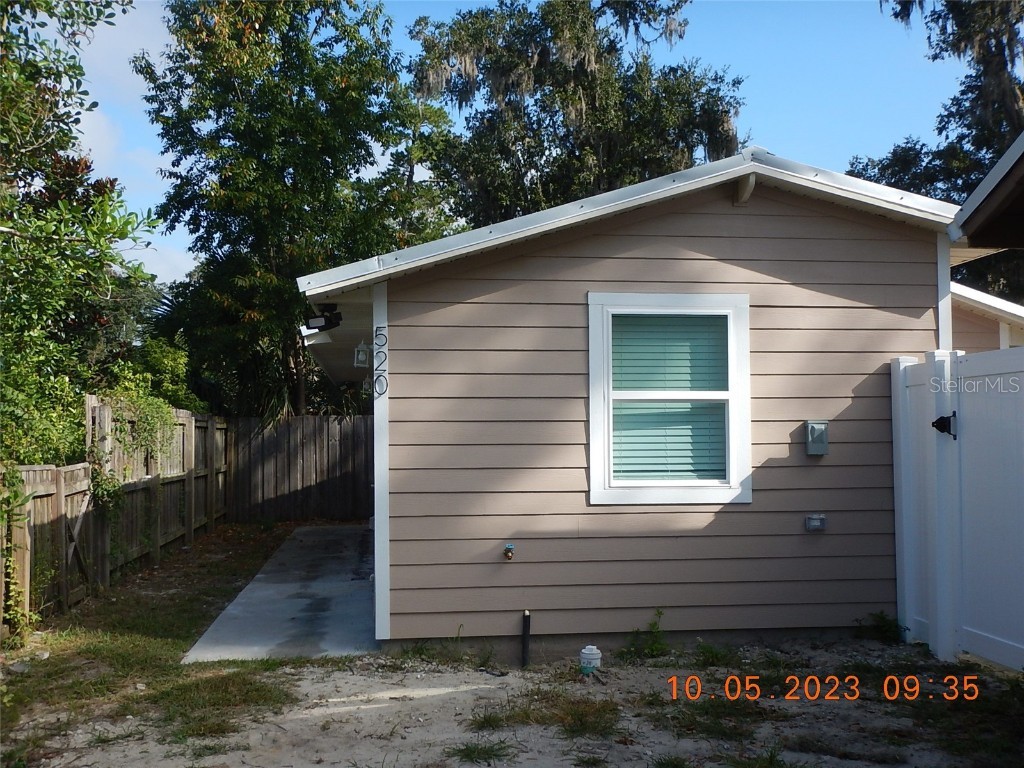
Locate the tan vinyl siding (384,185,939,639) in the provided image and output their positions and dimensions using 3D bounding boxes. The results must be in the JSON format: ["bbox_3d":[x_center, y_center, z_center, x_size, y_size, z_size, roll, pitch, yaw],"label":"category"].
[{"bbox_3d":[1.093,0.150,7.451,3.850,3.060,0.120,0,-3,-7],"label":"tan vinyl siding"}]

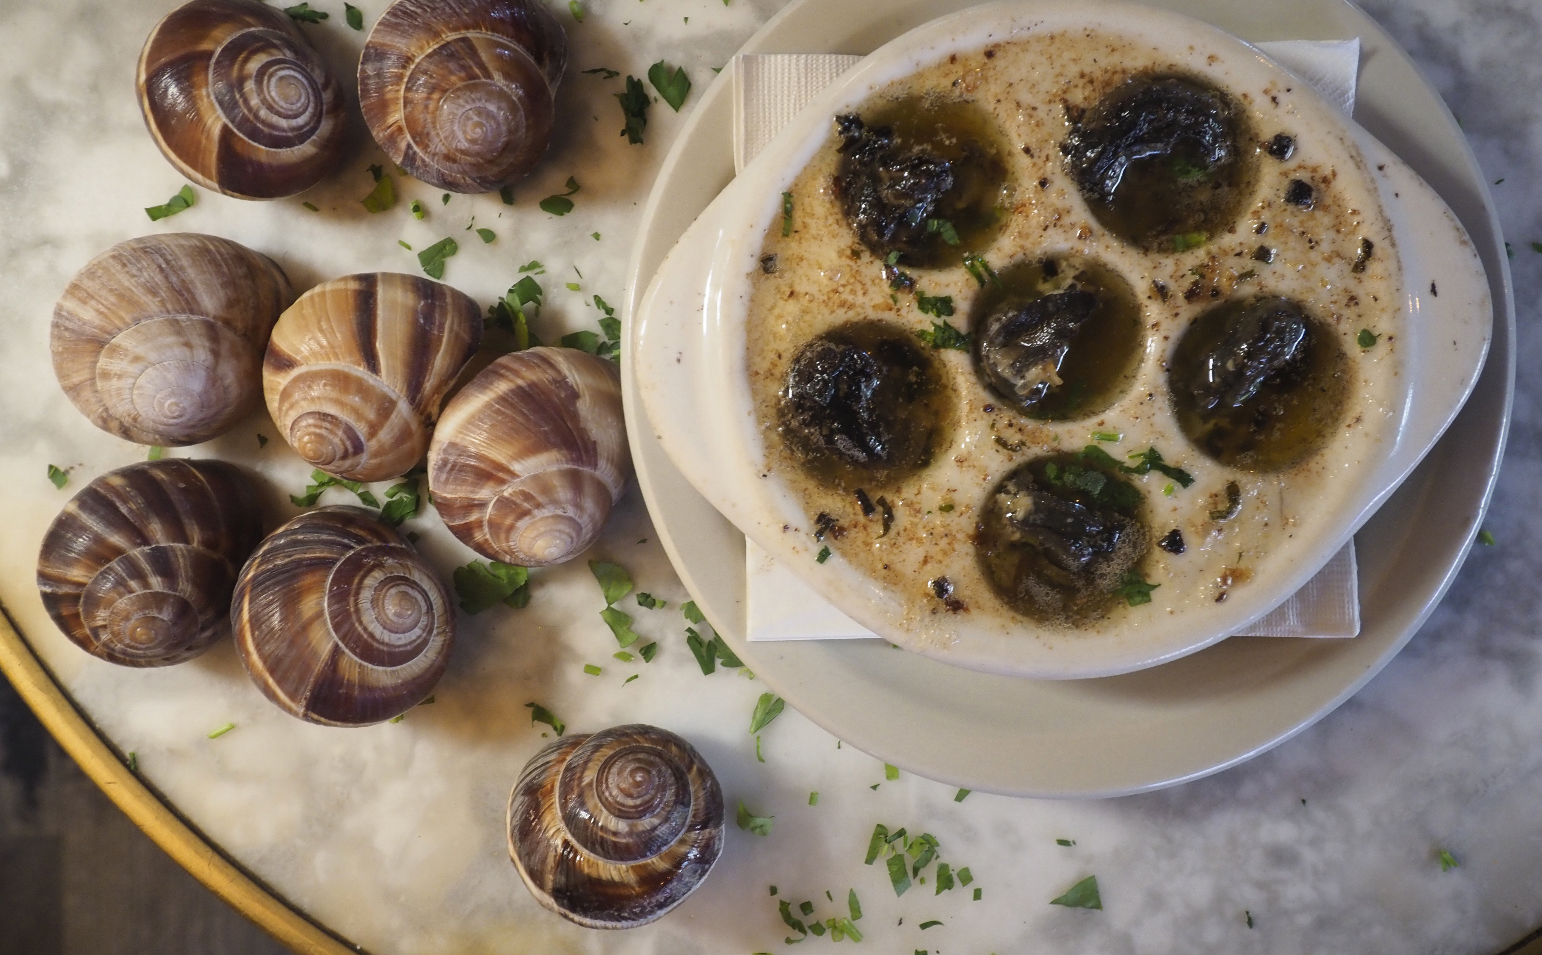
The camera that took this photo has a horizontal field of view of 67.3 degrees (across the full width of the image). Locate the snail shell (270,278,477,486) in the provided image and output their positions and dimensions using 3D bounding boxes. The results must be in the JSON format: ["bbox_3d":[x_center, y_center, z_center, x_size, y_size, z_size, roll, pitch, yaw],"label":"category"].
[{"bbox_3d":[-0.080,-0.020,0.233,0.045,0.035,0.040,-31,90,1],"label":"snail shell"}]

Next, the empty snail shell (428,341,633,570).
[{"bbox_3d":[-0.048,-0.004,0.233,0.040,0.034,0.044,4,91,1],"label":"empty snail shell"}]

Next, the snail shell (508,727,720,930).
[{"bbox_3d":[-0.031,0.070,0.234,0.041,0.035,0.042,0,91,1],"label":"snail shell"}]

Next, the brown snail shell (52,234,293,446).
[{"bbox_3d":[-0.120,-0.028,0.233,0.044,0.036,0.044,21,91,0],"label":"brown snail shell"}]

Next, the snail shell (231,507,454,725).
[{"bbox_3d":[-0.086,0.028,0.233,0.044,0.037,0.043,0,91,1],"label":"snail shell"}]

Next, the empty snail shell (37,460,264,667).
[{"bbox_3d":[-0.125,0.017,0.234,0.040,0.034,0.044,27,91,0],"label":"empty snail shell"}]

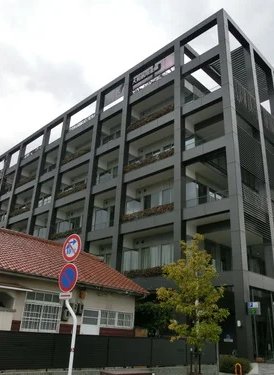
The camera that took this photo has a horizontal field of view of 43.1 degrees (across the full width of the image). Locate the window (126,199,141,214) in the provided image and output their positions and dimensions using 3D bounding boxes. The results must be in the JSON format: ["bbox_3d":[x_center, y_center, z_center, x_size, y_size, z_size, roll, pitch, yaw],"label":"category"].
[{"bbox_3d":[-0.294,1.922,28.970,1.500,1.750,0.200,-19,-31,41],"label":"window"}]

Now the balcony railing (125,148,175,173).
[{"bbox_3d":[0.926,-1.978,27.167,5.400,0.750,0.350,-19,-31,41],"label":"balcony railing"}]

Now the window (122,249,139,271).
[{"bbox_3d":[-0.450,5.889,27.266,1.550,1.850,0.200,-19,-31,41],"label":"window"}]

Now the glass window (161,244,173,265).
[{"bbox_3d":[2.189,4.958,24.693,1.050,1.800,0.120,-19,-31,41],"label":"glass window"}]

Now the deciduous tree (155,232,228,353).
[{"bbox_3d":[2.098,3.975,12.970,2.650,4.718,2.600,2,-23,1],"label":"deciduous tree"}]

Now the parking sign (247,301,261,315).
[{"bbox_3d":[6.178,6.360,18.242,0.600,0.660,0.180,-19,-31,41],"label":"parking sign"}]

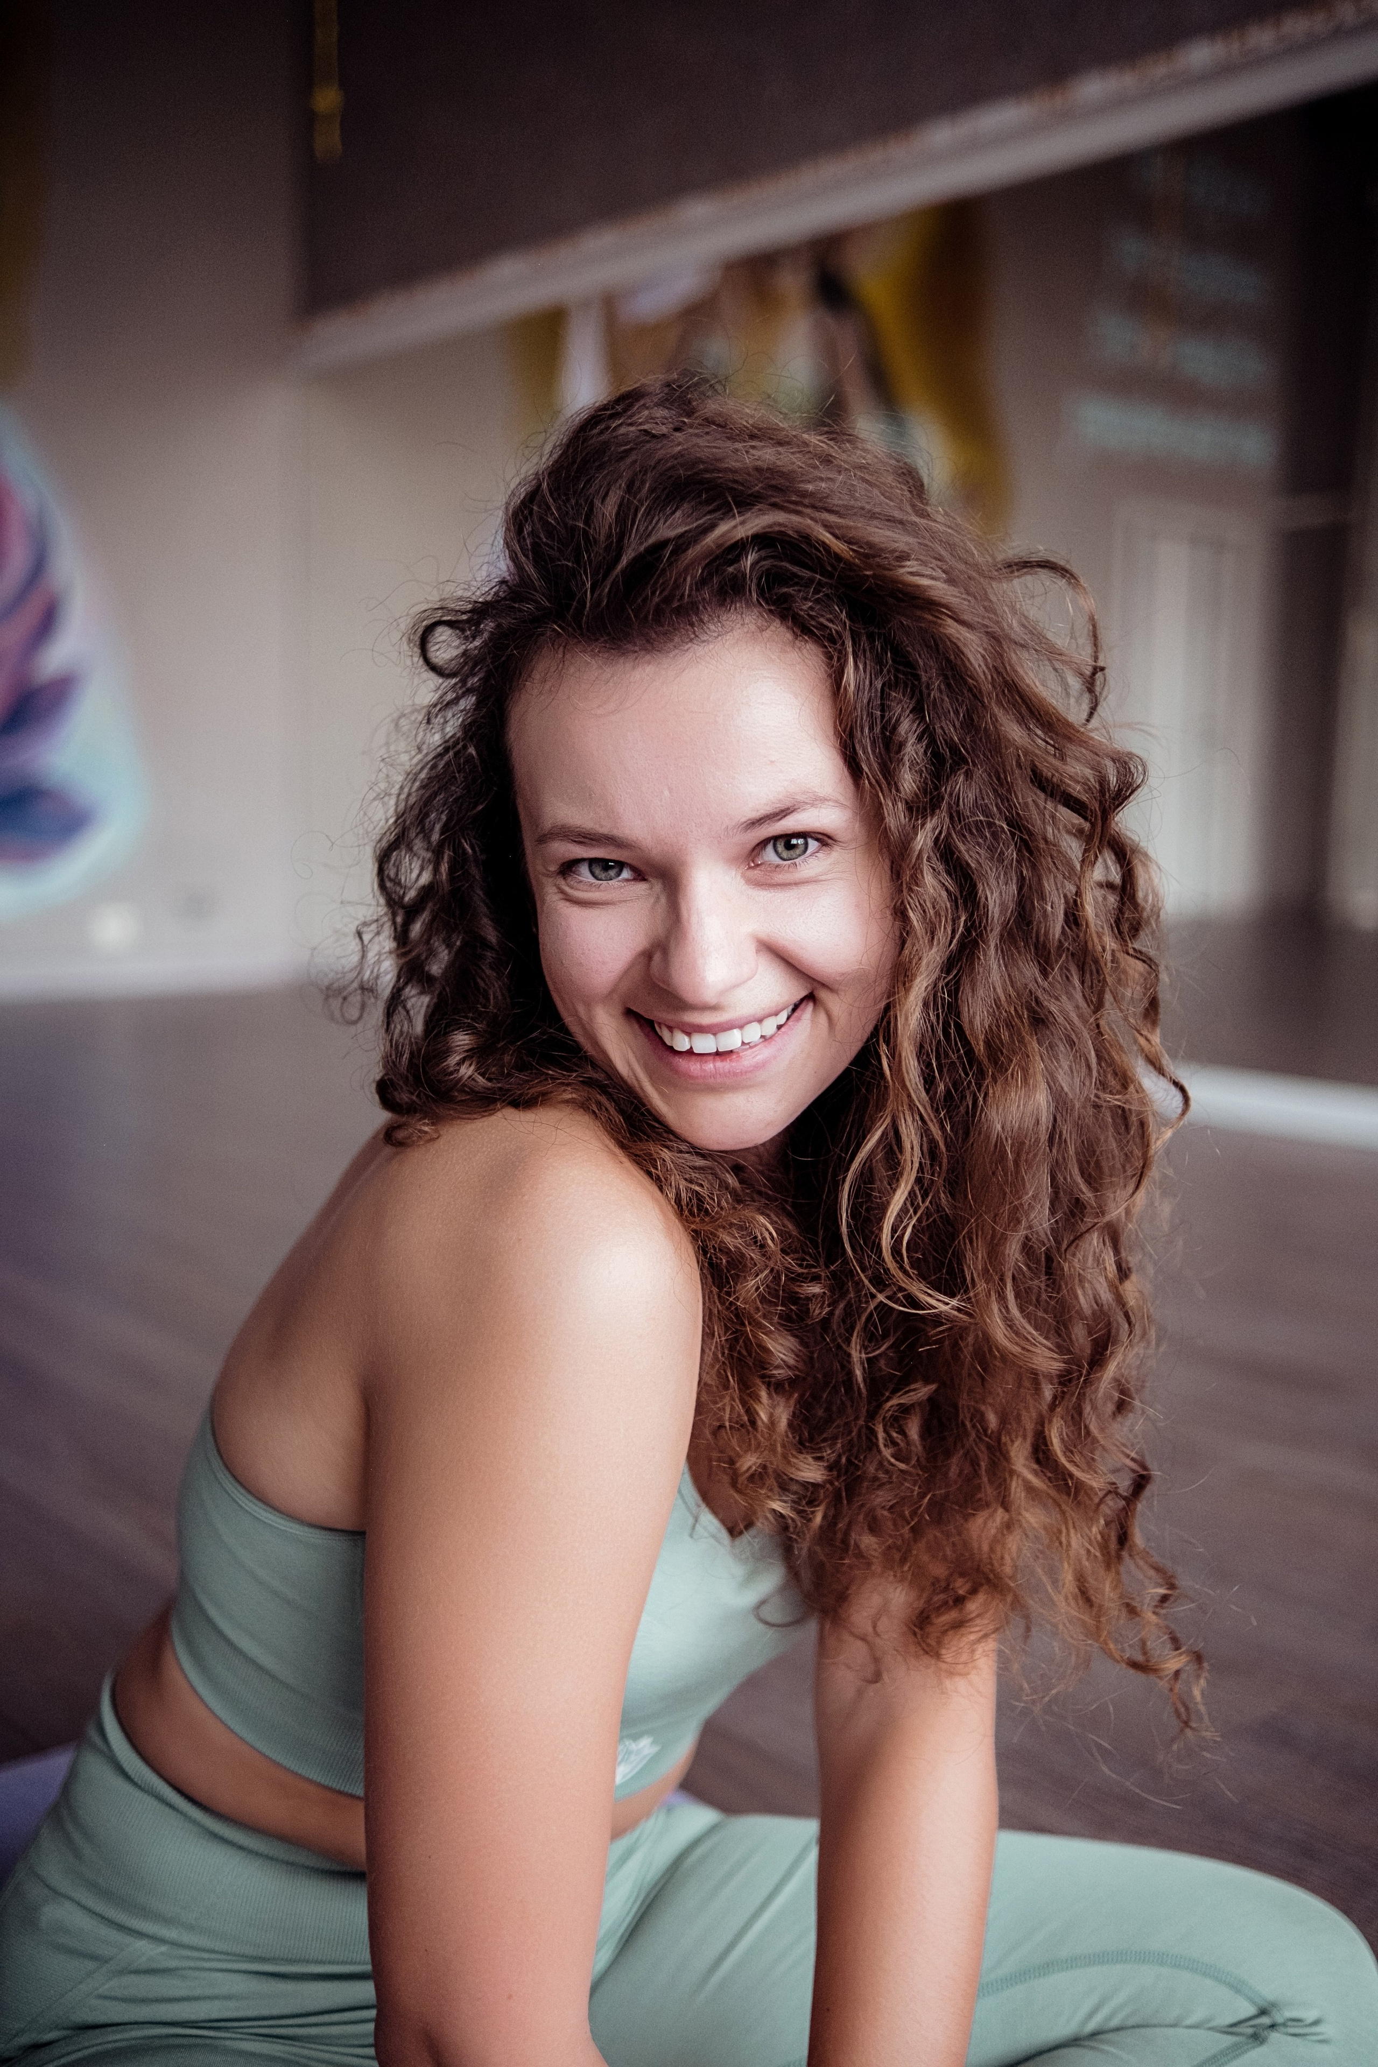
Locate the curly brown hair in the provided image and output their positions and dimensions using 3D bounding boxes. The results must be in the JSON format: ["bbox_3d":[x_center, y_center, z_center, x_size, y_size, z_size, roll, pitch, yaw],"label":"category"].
[{"bbox_3d":[0.031,0.004,0.785,0.320,0.490,0.260,2,7,3],"label":"curly brown hair"}]

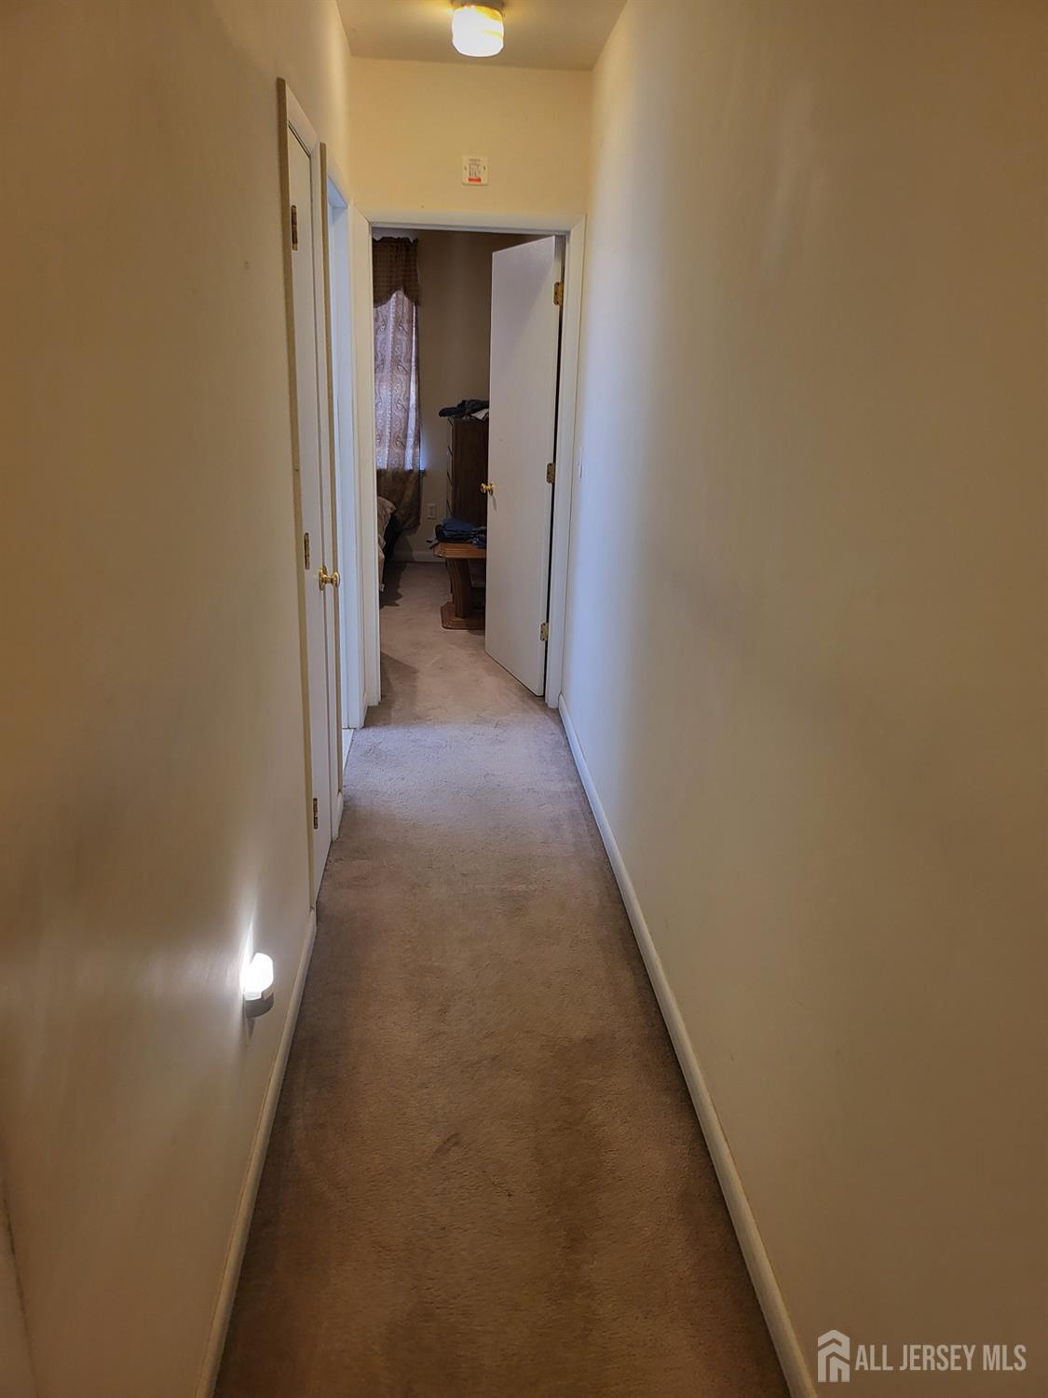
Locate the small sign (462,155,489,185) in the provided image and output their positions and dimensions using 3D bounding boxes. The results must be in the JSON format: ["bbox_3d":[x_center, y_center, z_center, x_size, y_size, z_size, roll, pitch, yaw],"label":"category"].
[{"bbox_3d":[-0.190,-2.064,3.788,0.100,0.100,0.010,0,19,-5],"label":"small sign"}]

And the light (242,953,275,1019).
[{"bbox_3d":[-0.480,0.520,1.766,0.049,0.095,0.062,0,19,-5],"label":"light"}]

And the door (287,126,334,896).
[{"bbox_3d":[-0.601,-0.408,2.672,0.040,2.010,0.460,0,19,-5],"label":"door"}]

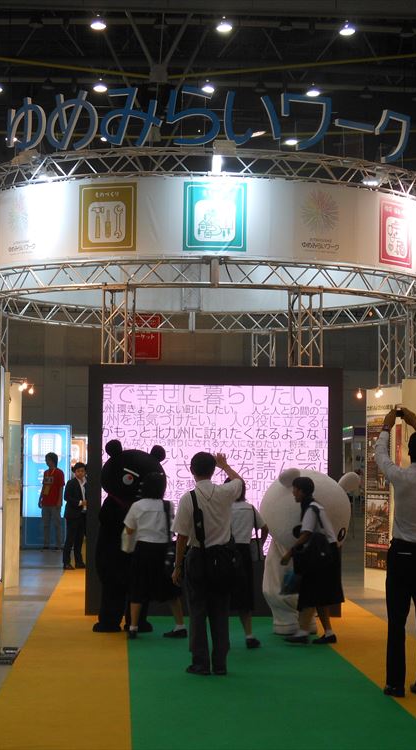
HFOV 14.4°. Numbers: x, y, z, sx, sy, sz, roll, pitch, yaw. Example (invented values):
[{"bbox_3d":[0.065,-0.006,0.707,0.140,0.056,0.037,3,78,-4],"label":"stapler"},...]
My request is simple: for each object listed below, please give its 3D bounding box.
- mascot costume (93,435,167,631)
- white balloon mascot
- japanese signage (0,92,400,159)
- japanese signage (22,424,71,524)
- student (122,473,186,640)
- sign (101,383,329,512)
[{"bbox_3d":[-0.777,1.557,16.083,0.700,1.834,0.560,1,-3,-18],"label":"mascot costume"},{"bbox_3d":[0.968,1.701,15.852,0.920,1.600,0.950,3,-4,-33],"label":"white balloon mascot"},{"bbox_3d":[0.076,-2.826,18.821,4.750,0.700,1.280,1,-3,-3],"label":"japanese signage"},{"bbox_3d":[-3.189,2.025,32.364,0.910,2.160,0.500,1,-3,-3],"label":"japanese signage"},{"bbox_3d":[-0.489,1.685,15.563,0.530,1.524,0.450,2,-4,-21],"label":"student"},{"bbox_3d":[0.082,1.019,17.634,2.425,1.807,0.140,1,-3,-3],"label":"sign"}]

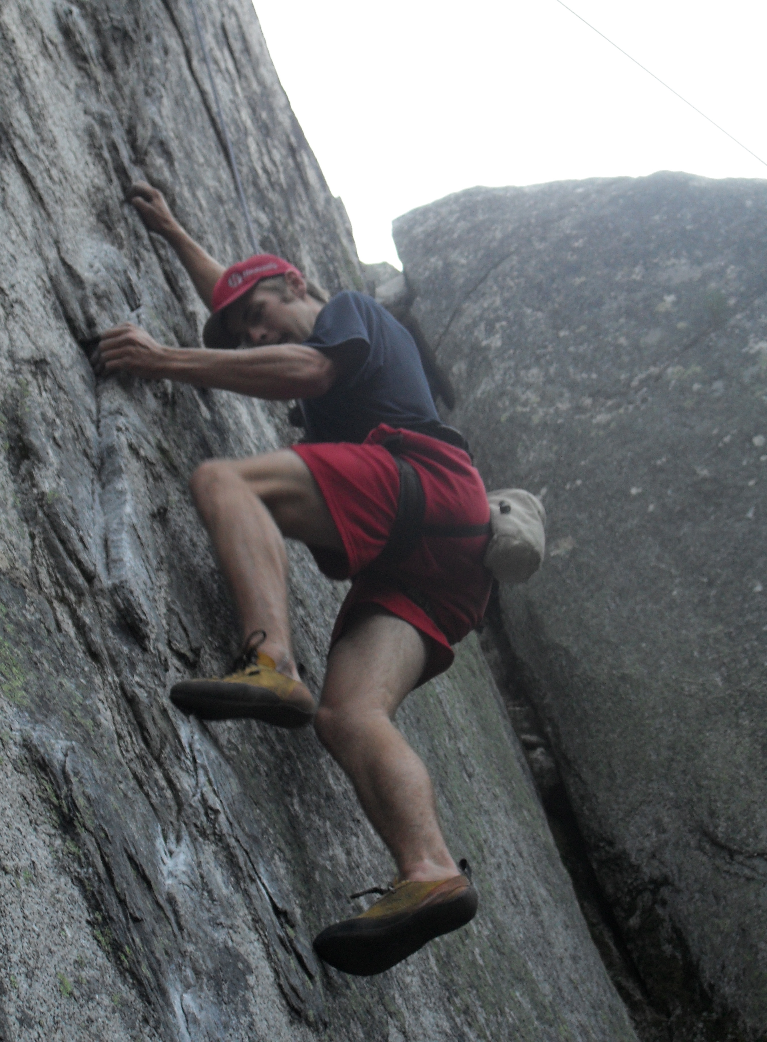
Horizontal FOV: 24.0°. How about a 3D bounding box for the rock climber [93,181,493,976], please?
[{"bbox_3d":[-0.155,0.010,3.140,0.640,1.500,0.480,-21,-32,21],"label":"rock climber"}]

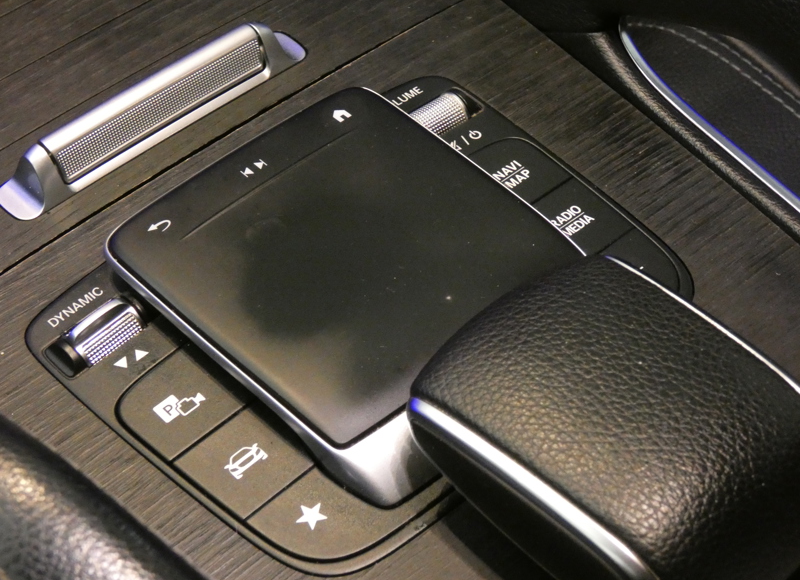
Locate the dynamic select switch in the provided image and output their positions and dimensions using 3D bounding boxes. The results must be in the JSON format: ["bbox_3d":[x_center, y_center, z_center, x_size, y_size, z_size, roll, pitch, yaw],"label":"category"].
[{"bbox_3d":[-0.074,0.011,0.357,0.024,0.008,0.013,-35,55,-25],"label":"dynamic select switch"}]

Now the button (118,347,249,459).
[{"bbox_3d":[-0.052,0.027,0.345,0.026,0.005,0.027,-37,56,-22],"label":"button"}]

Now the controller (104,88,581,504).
[{"bbox_3d":[-0.009,-0.004,0.360,0.089,0.013,0.107,-35,55,-25],"label":"controller"}]

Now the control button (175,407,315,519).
[{"bbox_3d":[-0.035,0.040,0.332,0.024,0.005,0.024,-37,56,-22],"label":"control button"}]

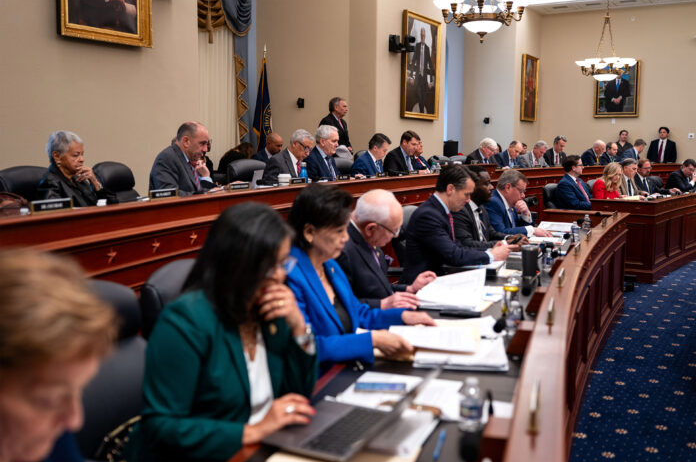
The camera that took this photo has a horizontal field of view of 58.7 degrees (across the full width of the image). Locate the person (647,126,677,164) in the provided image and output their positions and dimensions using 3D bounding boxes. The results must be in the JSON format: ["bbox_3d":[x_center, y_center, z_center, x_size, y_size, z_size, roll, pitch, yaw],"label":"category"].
[{"bbox_3d":[5.418,-0.933,10.825,0.530,1.750,0.340,5,9,29],"label":"person"}]

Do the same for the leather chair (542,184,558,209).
[{"bbox_3d":[2.479,0.010,6.891,0.660,1.060,0.640,7,10,40],"label":"leather chair"}]

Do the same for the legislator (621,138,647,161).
[{"bbox_3d":[4.458,-0.822,9.791,0.720,1.270,0.580,5,10,31],"label":"legislator"}]

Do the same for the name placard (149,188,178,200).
[{"bbox_3d":[-1.190,-0.237,4.000,0.045,0.054,0.260,3,8,22],"label":"name placard"}]

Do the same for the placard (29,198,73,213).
[{"bbox_3d":[-1.565,-0.130,3.270,0.045,0.054,0.260,3,8,22],"label":"placard"}]

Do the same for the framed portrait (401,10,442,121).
[{"bbox_3d":[1.110,-2.435,9.300,0.090,1.500,1.130,5,9,34],"label":"framed portrait"}]

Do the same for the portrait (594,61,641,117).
[{"bbox_3d":[5.402,-2.826,12.400,0.820,1.100,0.070,3,8,22],"label":"portrait"}]

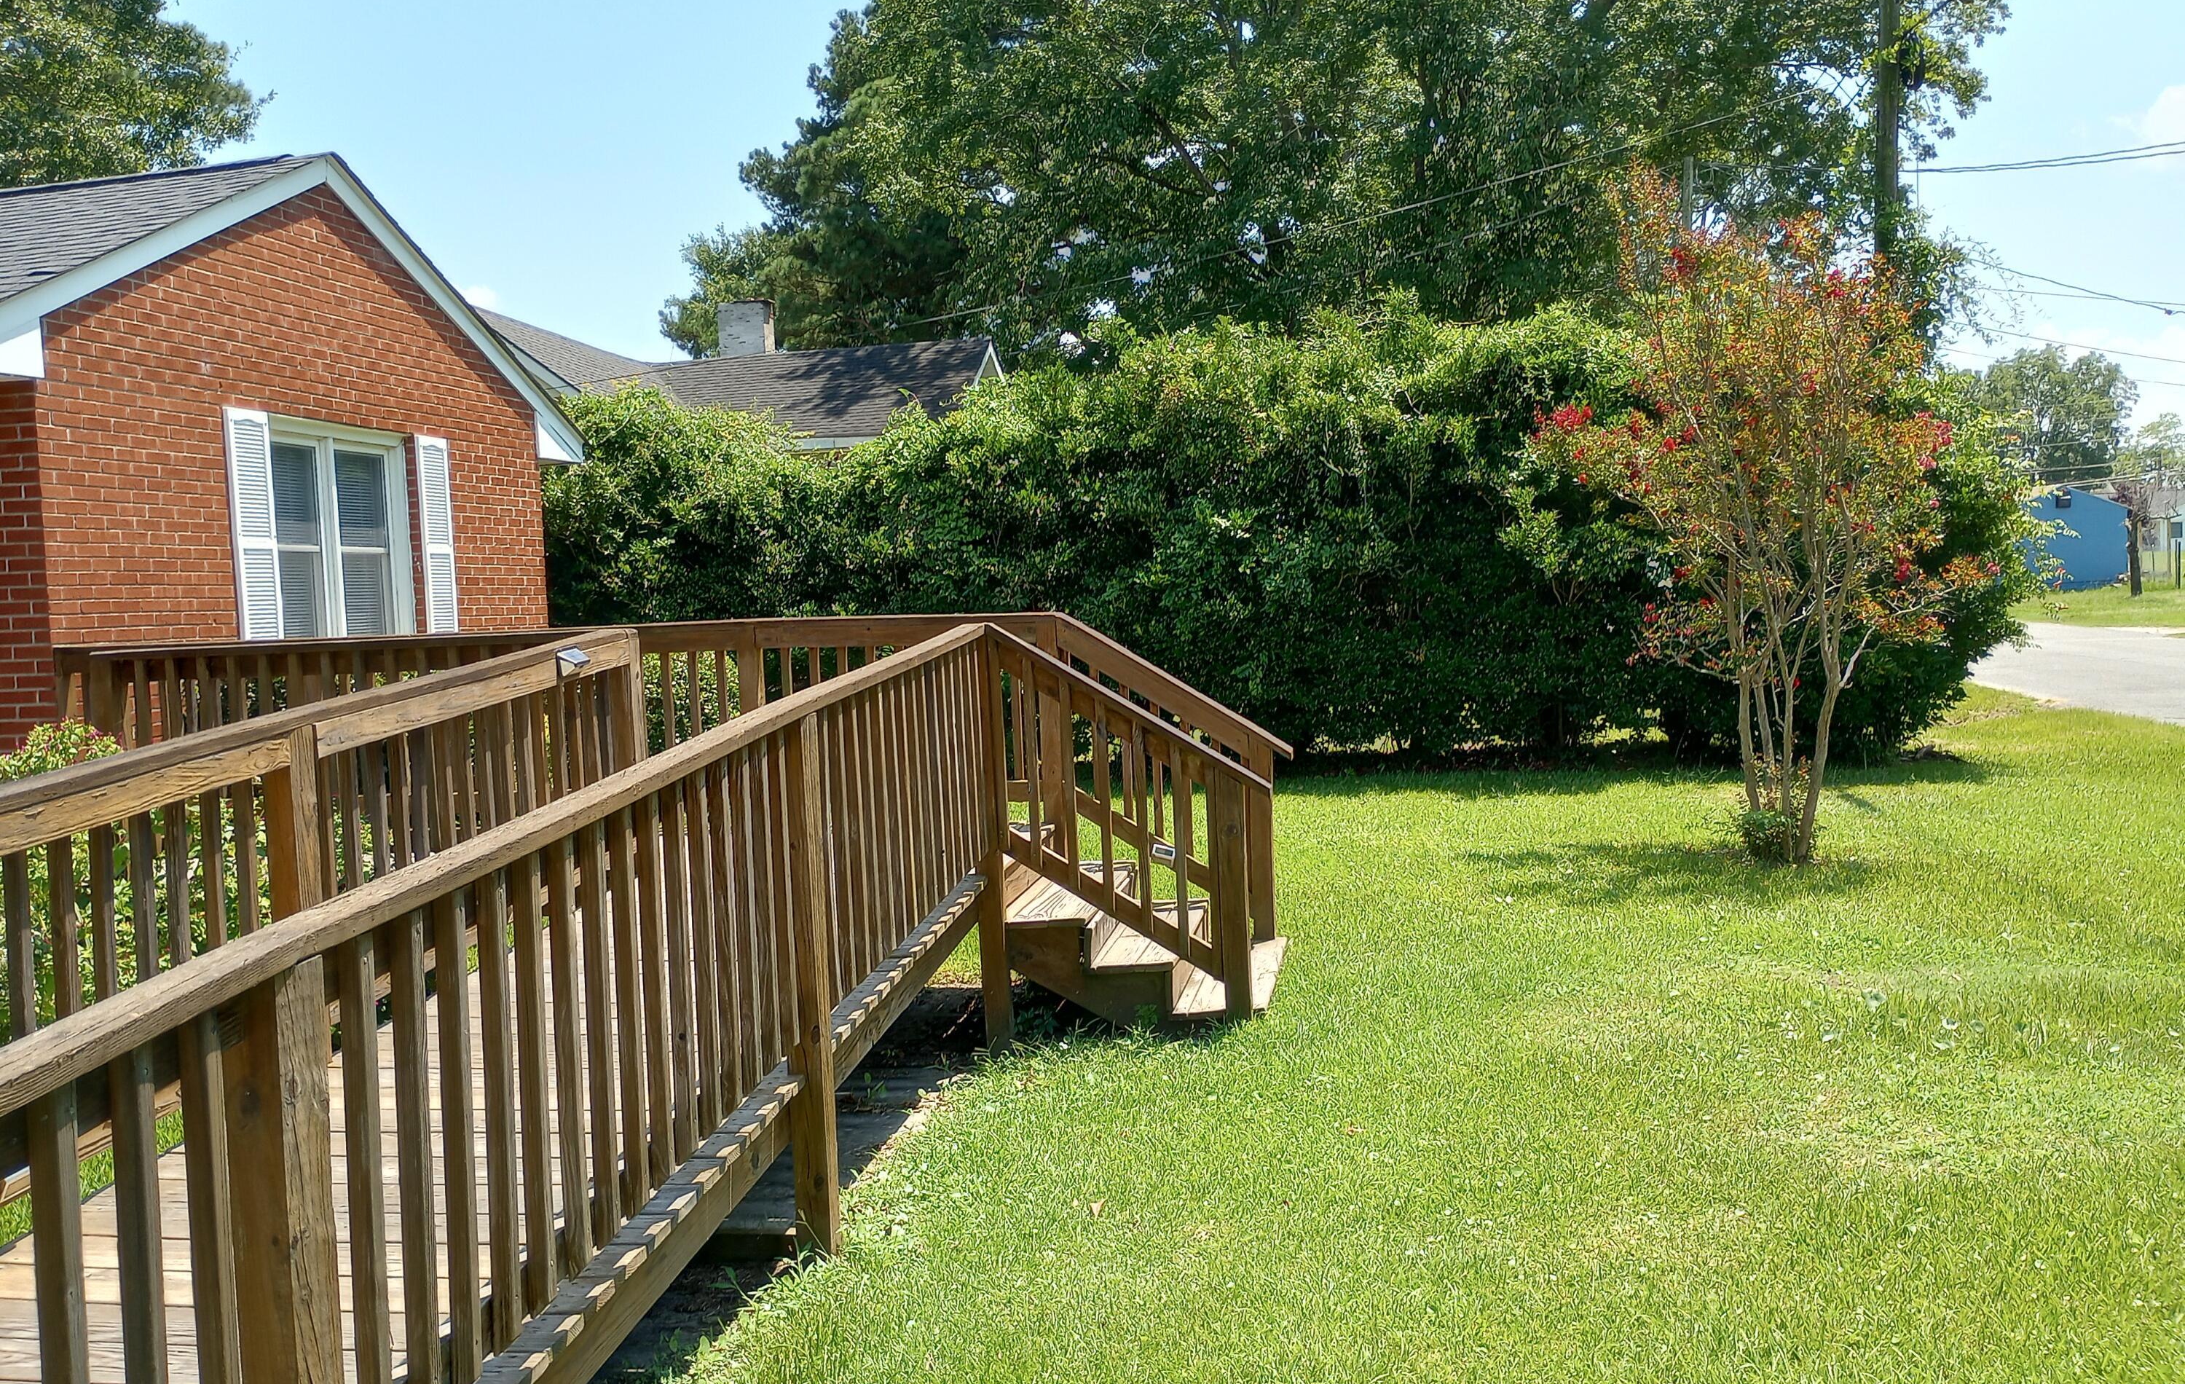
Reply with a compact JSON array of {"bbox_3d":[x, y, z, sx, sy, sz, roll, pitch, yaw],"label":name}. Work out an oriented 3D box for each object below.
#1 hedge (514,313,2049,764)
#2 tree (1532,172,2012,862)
[{"bbox_3d":[0.917,-1.423,16.916,14.000,4.150,2.500,-2,3,16],"label":"hedge"},{"bbox_3d":[3.617,-0.946,9.458,2.550,3.700,2.400,-1,3,21],"label":"tree"}]

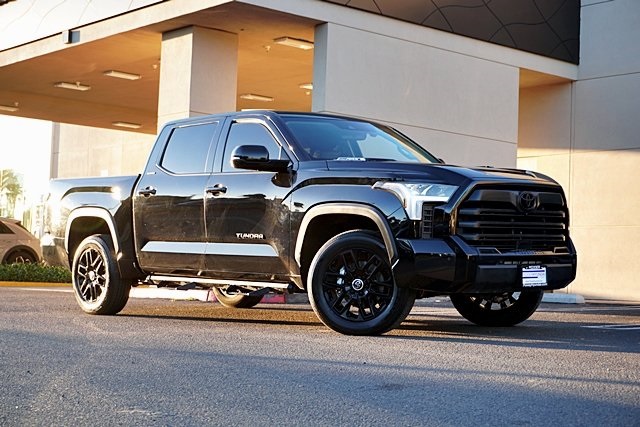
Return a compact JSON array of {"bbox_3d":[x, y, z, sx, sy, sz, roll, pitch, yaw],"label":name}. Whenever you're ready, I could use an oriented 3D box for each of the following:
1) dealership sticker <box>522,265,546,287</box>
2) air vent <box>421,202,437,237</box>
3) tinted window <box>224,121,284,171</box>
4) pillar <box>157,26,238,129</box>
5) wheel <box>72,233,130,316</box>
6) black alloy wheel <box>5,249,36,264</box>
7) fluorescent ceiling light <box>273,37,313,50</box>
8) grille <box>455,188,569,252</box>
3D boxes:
[{"bbox_3d":[1.663,0.484,8.372,0.320,0.170,0.030,2,-3,-44],"label":"dealership sticker"},{"bbox_3d":[0.802,0.050,8.005,0.110,0.270,0.090,2,-3,-43],"label":"air vent"},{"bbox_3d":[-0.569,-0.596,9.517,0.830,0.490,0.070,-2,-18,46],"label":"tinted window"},{"bbox_3d":[-1.844,-0.786,16.008,0.775,3.770,0.785,5,-4,-41],"label":"pillar"},{"bbox_3d":[-2.245,0.623,11.130,0.275,0.820,0.820,2,-3,-44],"label":"wheel"},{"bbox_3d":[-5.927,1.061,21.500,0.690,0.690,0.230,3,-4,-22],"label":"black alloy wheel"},{"bbox_3d":[-0.316,-2.569,16.324,0.660,0.070,0.360,5,-4,-41],"label":"fluorescent ceiling light"},{"bbox_3d":[1.560,0.053,8.467,1.400,0.490,0.200,2,-3,-44],"label":"grille"}]

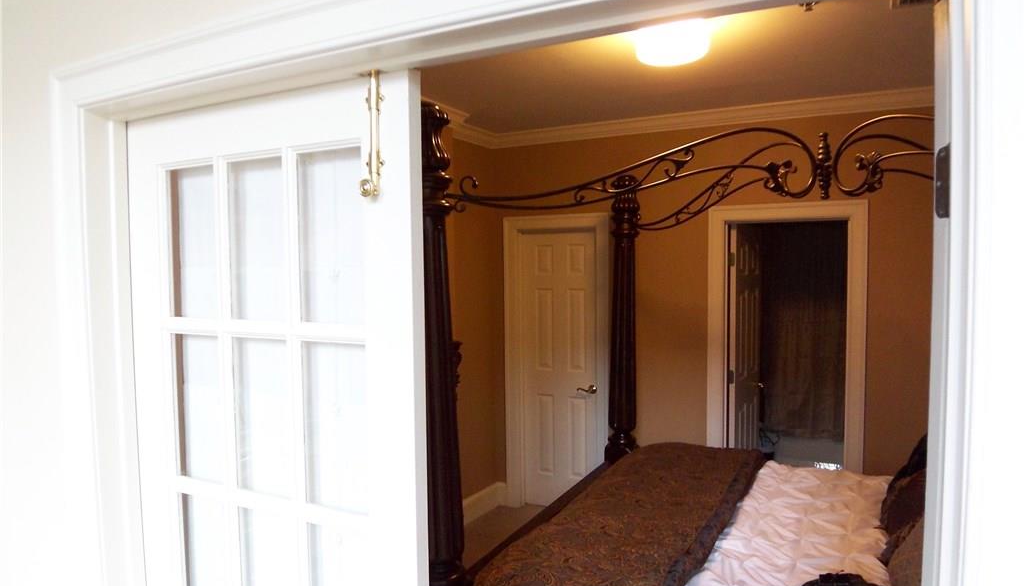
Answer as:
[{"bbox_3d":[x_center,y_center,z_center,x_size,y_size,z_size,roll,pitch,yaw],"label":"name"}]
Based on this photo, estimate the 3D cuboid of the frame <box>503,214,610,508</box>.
[{"bbox_3d":[0.326,0.524,4.837,0.795,2.130,0.140,1,2,28],"label":"frame"}]

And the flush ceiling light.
[{"bbox_3d":[0.671,-1.030,2.809,0.310,0.120,0.310,0,2,0],"label":"flush ceiling light"}]

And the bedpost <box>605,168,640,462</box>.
[{"bbox_3d":[0.657,0.467,3.969,0.190,2.300,0.190,1,2,28],"label":"bedpost"}]

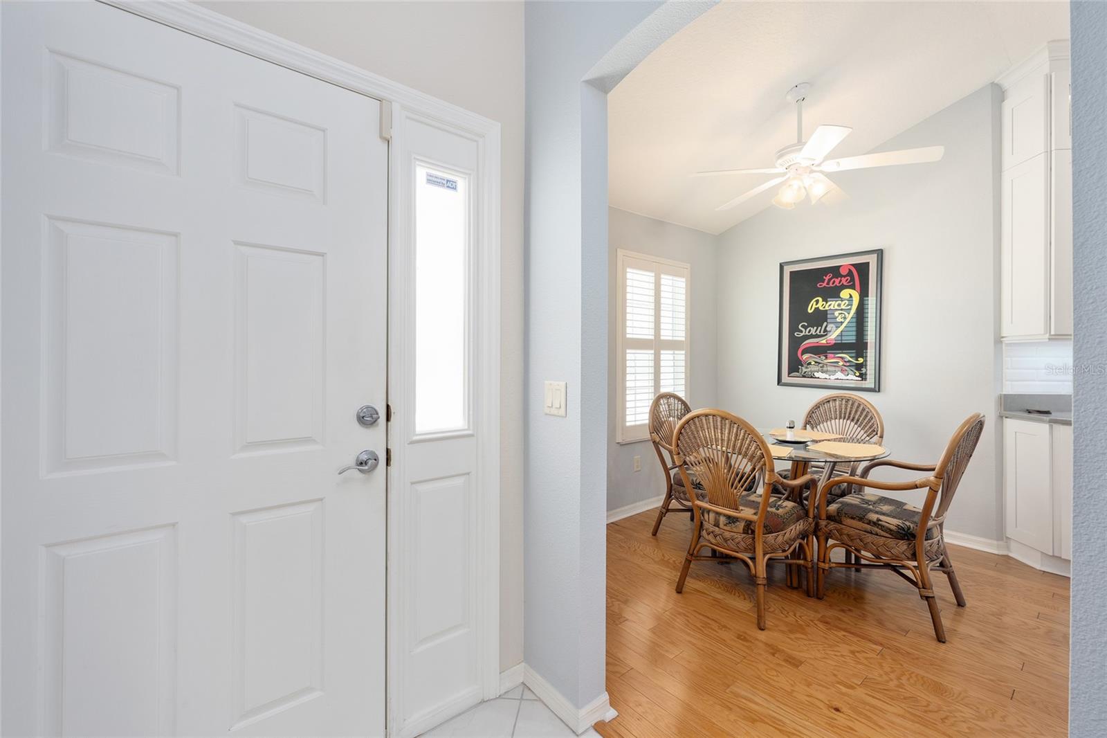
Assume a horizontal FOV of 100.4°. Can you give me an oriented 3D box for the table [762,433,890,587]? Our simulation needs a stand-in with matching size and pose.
[{"bbox_3d":[1.410,0.829,2.840,1.100,0.750,1.100,0,1,-38],"label":"table"}]

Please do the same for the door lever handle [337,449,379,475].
[{"bbox_3d":[-0.579,0.287,1.386,0.127,0.072,0.062,0,0,-38],"label":"door lever handle"}]

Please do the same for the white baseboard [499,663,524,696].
[{"bbox_3d":[-0.159,1.165,1.750,0.112,0.081,0.014,0,0,-38],"label":"white baseboard"}]

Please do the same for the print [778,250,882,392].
[{"bbox_3d":[2.279,-0.381,3.845,0.030,1.095,0.783,0,1,-38],"label":"print"}]

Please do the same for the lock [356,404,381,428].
[{"bbox_3d":[-0.564,0.147,1.412,0.067,0.067,0.038,0,0,-38],"label":"lock"}]

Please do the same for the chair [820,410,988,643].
[{"bbox_3d":[1.782,0.708,2.360,0.560,1.000,0.640,0,0,-38],"label":"chair"}]

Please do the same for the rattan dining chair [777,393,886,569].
[{"bbox_3d":[1.906,0.703,3.207,0.640,1.010,0.560,0,0,-38],"label":"rattan dining chair"}]

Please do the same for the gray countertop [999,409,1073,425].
[{"bbox_3d":[3.183,0.315,2.760,0.600,0.040,0.520,0,0,6],"label":"gray countertop"}]

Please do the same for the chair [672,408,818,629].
[{"bbox_3d":[0.986,0.706,2.442,0.650,1.000,0.580,0,1,-37],"label":"chair"}]

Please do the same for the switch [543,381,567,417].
[{"bbox_3d":[0.008,0.105,1.631,0.011,0.118,0.121,0,0,-38],"label":"switch"}]

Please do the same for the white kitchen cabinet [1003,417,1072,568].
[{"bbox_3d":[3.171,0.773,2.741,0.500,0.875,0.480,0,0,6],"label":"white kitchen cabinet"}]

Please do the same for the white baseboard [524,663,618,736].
[{"bbox_3d":[0.050,1.173,1.694,0.165,0.080,0.345,0,1,-39],"label":"white baseboard"}]

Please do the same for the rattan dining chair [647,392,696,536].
[{"bbox_3d":[1.041,0.700,3.314,0.580,1.010,0.650,0,1,-38],"label":"rattan dining chair"}]

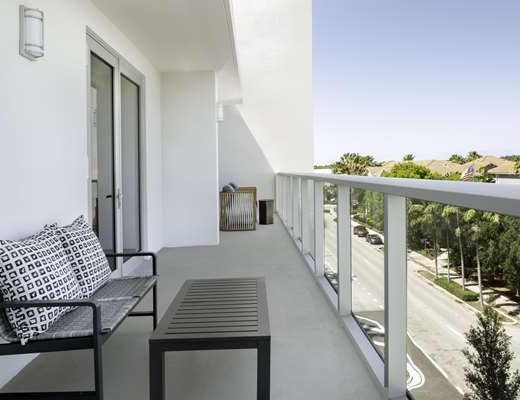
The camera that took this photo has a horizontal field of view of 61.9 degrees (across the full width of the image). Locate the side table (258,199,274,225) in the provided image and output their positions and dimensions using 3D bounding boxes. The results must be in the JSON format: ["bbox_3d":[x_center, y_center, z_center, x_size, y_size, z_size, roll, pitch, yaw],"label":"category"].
[{"bbox_3d":[0.144,0.277,9.565,0.310,0.500,0.310,-1,4,-1],"label":"side table"}]

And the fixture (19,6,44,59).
[{"bbox_3d":[-1.368,-1.012,2.640,0.110,0.295,0.145,-1,3,-1],"label":"fixture"}]

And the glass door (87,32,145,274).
[{"bbox_3d":[-1.500,-0.309,4.570,0.100,2.370,1.950,-1,3,-1],"label":"glass door"}]

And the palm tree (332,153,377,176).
[{"bbox_3d":[18.046,-2.448,85.000,7.000,13.000,7.000,-1,3,-1],"label":"palm tree"}]

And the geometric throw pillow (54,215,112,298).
[{"bbox_3d":[-1.258,0.362,3.080,0.170,0.500,0.500,-25,3,2],"label":"geometric throw pillow"}]

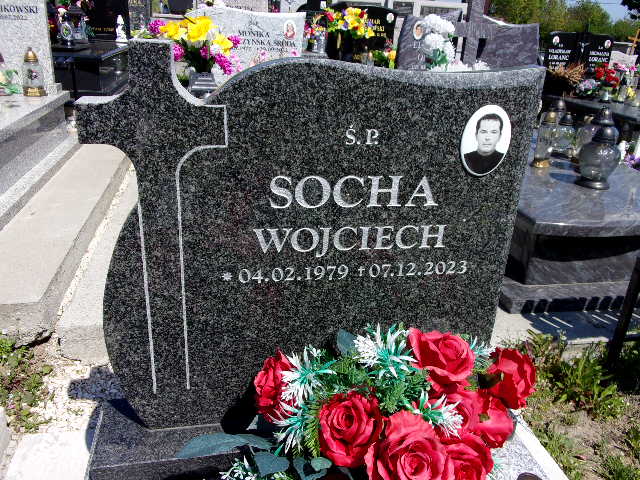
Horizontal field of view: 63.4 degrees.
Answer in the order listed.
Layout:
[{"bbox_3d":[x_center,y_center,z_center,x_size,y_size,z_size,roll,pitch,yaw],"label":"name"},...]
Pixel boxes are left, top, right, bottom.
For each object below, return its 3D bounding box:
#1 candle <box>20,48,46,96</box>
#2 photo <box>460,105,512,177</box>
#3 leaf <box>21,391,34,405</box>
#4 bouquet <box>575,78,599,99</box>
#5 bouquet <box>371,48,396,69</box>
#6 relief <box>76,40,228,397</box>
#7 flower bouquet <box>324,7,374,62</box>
[{"bbox_3d":[-1.819,-1.071,3.292,0.115,0.303,0.115,-2,23,-12],"label":"candle"},{"bbox_3d":[0.306,-0.180,0.946,0.097,0.130,0.010,-2,23,-12],"label":"photo"},{"bbox_3d":[-0.858,0.462,1.518,0.045,0.015,0.052,-2,23,-12],"label":"leaf"},{"bbox_3d":[3.108,-1.763,6.026,0.260,0.200,0.240,-2,23,-12],"label":"bouquet"},{"bbox_3d":[0.630,-1.792,5.140,0.230,0.200,0.200,-2,23,-12],"label":"bouquet"},{"bbox_3d":[-0.281,-0.014,0.935,0.230,0.651,0.075,-2,23,-12],"label":"relief"},{"bbox_3d":[0.284,-1.970,4.987,0.430,0.500,0.330,-2,23,-12],"label":"flower bouquet"}]

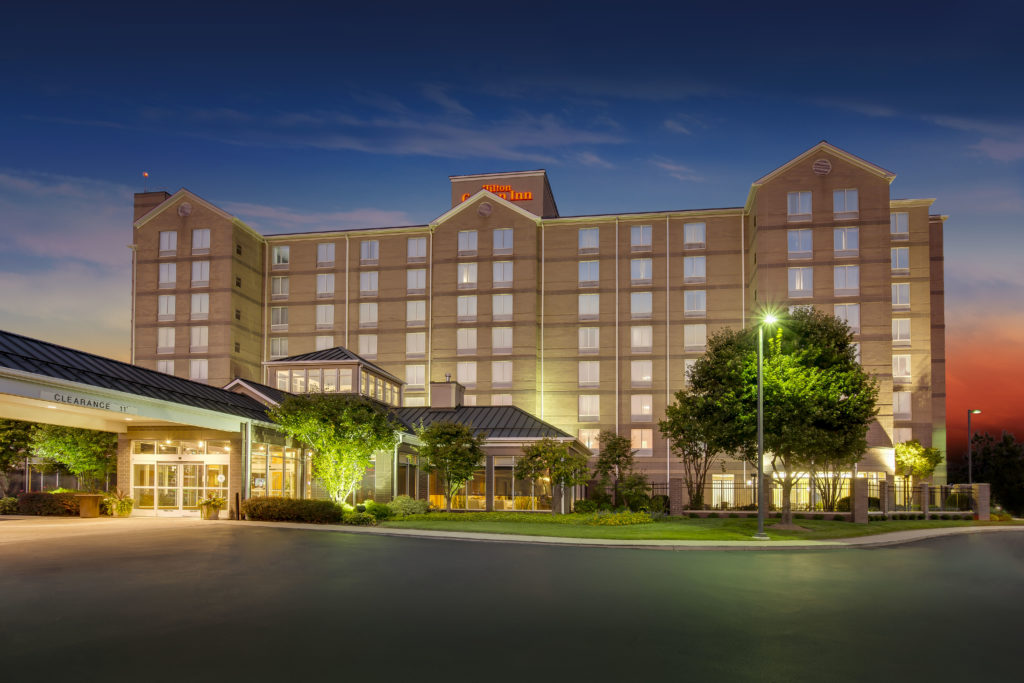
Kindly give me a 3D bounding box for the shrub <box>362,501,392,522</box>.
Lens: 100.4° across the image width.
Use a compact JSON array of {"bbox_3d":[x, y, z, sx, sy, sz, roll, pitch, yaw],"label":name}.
[{"bbox_3d":[-5.012,6.297,15.900,1.050,0.740,1.000,0,-4,6],"label":"shrub"}]

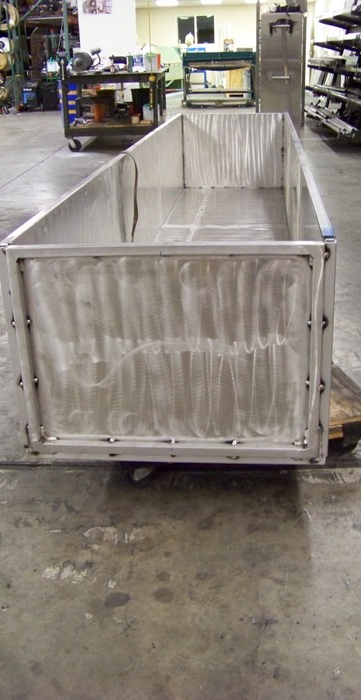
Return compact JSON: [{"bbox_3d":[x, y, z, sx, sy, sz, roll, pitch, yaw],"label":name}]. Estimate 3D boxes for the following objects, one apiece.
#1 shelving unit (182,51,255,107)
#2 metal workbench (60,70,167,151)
[{"bbox_3d":[0.842,-5.875,15.813,1.590,1.080,0.720,-1,23,1],"label":"shelving unit"},{"bbox_3d":[-0.844,-3.459,10.367,1.220,0.930,2.400,-1,23,1],"label":"metal workbench"}]

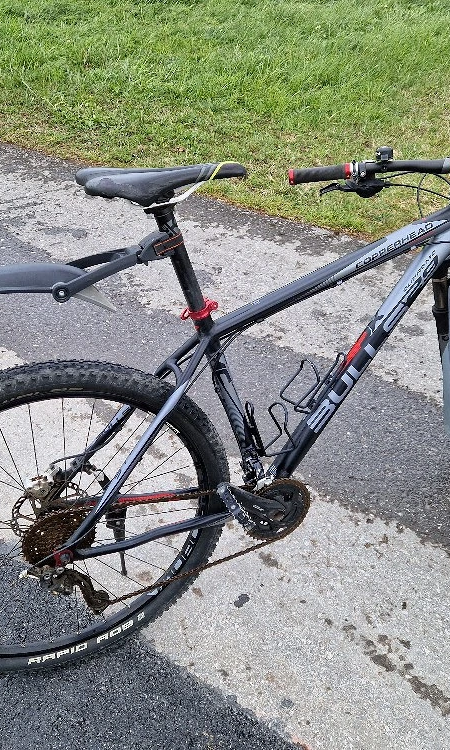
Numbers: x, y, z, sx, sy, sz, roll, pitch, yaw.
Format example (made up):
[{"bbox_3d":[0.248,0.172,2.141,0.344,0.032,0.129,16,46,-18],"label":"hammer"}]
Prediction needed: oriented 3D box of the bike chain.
[{"bbox_3d":[-0.064,0.344,1.377,0.548,0.256,0.030,-11,32,-21],"label":"bike chain"}]

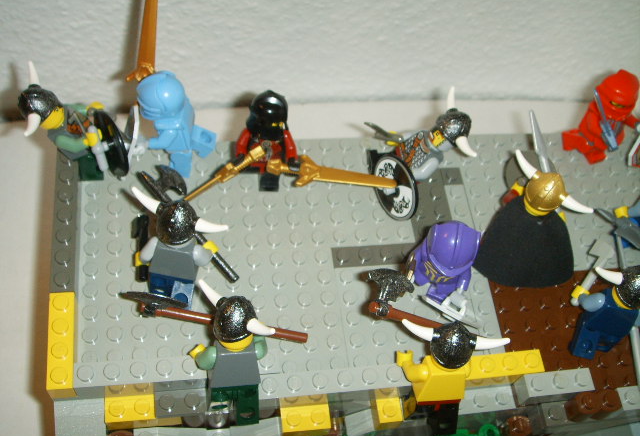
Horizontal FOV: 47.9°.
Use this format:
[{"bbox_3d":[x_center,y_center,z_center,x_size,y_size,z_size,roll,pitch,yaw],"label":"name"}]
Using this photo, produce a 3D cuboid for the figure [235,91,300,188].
[{"bbox_3d":[-0.019,-0.027,0.255,0.022,0.043,0.017,-3,61,-11],"label":"figure"}]

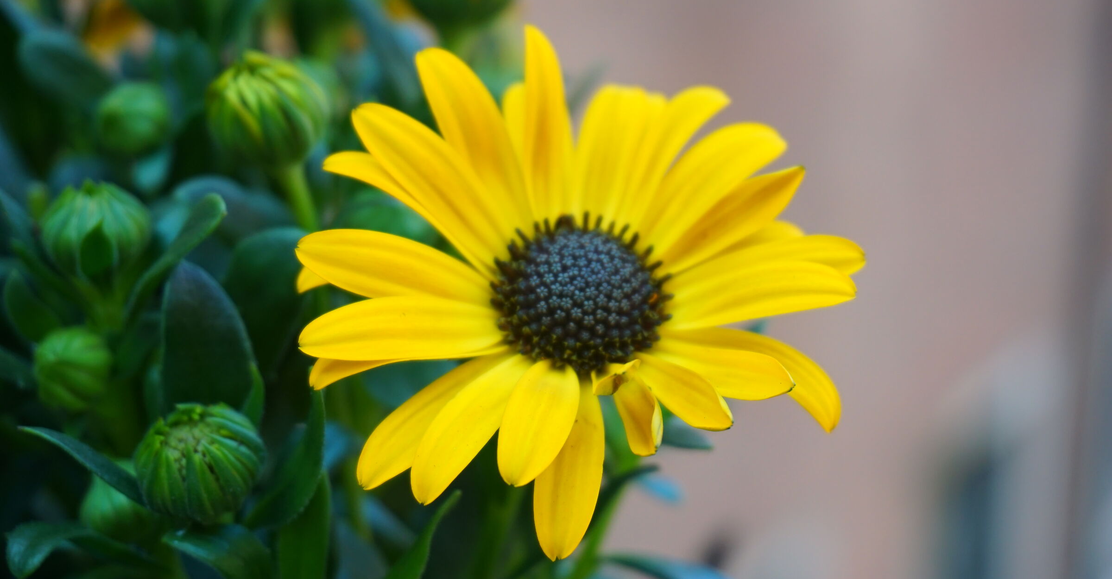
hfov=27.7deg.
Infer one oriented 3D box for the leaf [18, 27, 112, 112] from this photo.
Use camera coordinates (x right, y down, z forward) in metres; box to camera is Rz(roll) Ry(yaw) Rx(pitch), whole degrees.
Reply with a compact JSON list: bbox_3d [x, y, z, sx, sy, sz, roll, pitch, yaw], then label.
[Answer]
[{"bbox_3d":[-0.073,-0.033,0.335,0.019,0.005,0.011,41,39,5],"label":"leaf"}]

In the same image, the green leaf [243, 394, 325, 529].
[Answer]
[{"bbox_3d":[-0.035,0.022,0.289,0.007,0.020,0.005,29,0,30],"label":"green leaf"}]

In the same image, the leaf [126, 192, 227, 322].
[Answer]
[{"bbox_3d":[-0.050,-0.004,0.294,0.005,0.021,0.005,43,7,35],"label":"leaf"}]

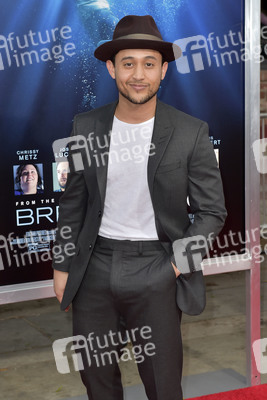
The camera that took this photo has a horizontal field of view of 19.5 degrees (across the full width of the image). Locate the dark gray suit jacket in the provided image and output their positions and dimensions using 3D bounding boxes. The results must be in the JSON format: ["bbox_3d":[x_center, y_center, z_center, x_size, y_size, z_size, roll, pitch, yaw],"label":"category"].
[{"bbox_3d":[0.021,0.011,2.540,0.535,0.690,0.310,0,11,11],"label":"dark gray suit jacket"}]

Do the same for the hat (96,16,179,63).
[{"bbox_3d":[0.016,-0.512,2.450,0.277,0.135,0.305,-2,-4,0],"label":"hat"}]

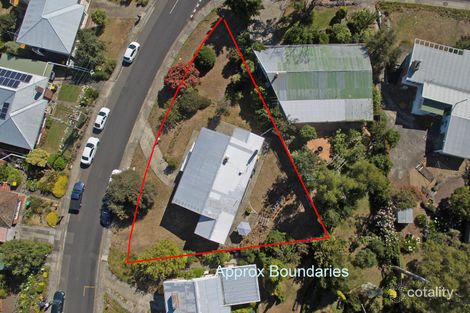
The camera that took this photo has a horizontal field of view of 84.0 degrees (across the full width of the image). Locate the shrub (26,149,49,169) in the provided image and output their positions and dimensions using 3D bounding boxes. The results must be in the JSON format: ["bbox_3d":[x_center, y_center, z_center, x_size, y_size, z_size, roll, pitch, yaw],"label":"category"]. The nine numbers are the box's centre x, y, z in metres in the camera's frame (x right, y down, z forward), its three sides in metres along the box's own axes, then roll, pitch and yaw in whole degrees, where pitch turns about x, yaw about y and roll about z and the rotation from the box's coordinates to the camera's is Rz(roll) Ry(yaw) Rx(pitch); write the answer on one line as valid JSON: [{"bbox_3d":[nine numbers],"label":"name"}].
[{"bbox_3d":[-33.953,0.371,44.882,3.944,3.800,3.356,0,81,-1],"label":"shrub"}]

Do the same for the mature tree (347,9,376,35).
[{"bbox_3d":[24.358,-25.957,50.057,5.243,3.800,4.494,0,81,-1],"label":"mature tree"}]

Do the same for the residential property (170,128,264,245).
[{"bbox_3d":[-3.080,3.870,44.400,10.200,6.000,18.200,22,90,0],"label":"residential property"}]

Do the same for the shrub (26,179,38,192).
[{"bbox_3d":[-37.262,5.333,48.041,1.880,1.500,2.570,0,81,1],"label":"shrub"}]

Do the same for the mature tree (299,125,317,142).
[{"bbox_3d":[13.082,-4.190,46.931,2.986,3.000,2.986,0,81,-1],"label":"mature tree"}]

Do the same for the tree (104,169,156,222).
[{"bbox_3d":[-17.267,6.388,43.295,8.155,5.800,8.559,0,81,-1],"label":"tree"}]

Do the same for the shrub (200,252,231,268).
[{"bbox_3d":[-3.065,17.238,43.352,4.542,3.000,2.596,0,81,-1],"label":"shrub"}]

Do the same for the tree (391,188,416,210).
[{"bbox_3d":[26.909,6.866,41.743,3.610,3.200,3.470,0,81,1],"label":"tree"}]

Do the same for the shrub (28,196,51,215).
[{"bbox_3d":[-35.470,8.884,47.366,3.830,1.600,3.220,0,81,1],"label":"shrub"}]

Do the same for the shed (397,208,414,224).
[{"bbox_3d":[28.400,9.870,44.300,2.500,2.150,2.450,0,90,0],"label":"shed"}]

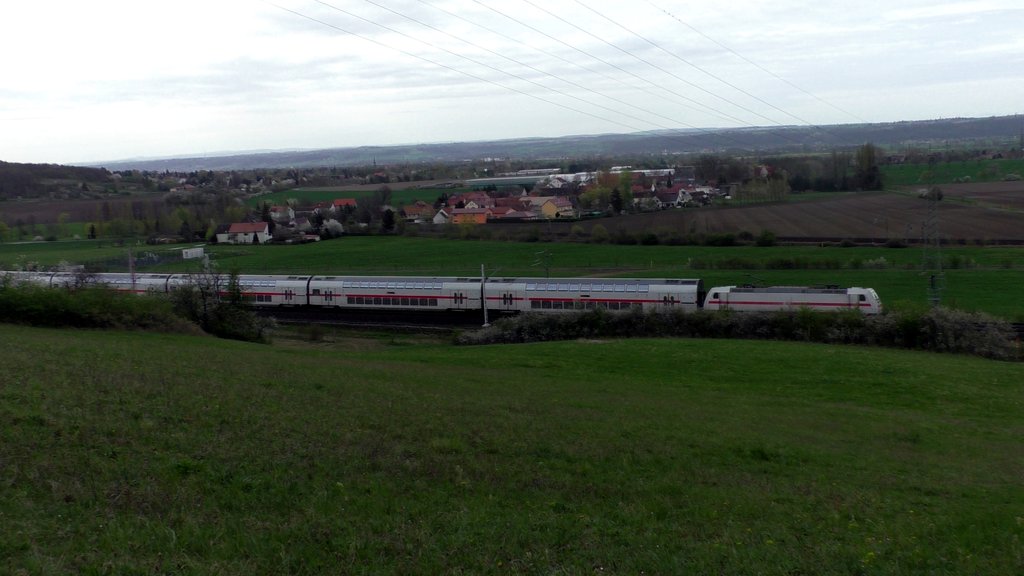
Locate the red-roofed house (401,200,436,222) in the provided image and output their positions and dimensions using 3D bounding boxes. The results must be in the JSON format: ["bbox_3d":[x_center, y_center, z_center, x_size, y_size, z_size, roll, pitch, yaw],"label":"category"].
[{"bbox_3d":[-45.310,-37.070,500.000,15.500,9.300,10.000,-6,8,-23],"label":"red-roofed house"}]

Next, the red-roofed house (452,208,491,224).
[{"bbox_3d":[-18.360,-32.010,462.000,16.300,7.200,7.500,0,8,22],"label":"red-roofed house"}]

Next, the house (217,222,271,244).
[{"bbox_3d":[-99.480,-20.380,383.000,17.800,7.400,8.500,-3,8,4],"label":"house"}]

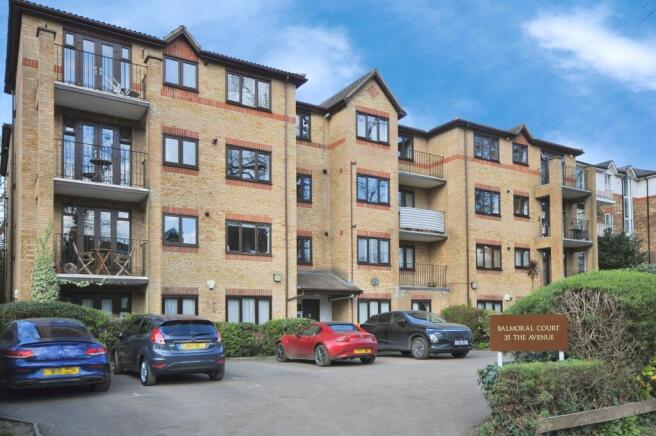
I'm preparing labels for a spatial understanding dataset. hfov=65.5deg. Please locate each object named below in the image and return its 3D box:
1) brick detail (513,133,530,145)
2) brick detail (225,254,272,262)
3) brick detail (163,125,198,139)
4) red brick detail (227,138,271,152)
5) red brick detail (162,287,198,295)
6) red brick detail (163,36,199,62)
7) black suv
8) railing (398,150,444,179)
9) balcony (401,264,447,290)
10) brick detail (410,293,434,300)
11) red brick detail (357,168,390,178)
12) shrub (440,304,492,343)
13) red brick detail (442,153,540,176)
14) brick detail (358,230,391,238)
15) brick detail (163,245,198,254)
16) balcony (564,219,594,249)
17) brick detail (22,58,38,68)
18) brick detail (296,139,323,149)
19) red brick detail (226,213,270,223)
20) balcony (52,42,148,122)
[{"bbox_3d":[10.199,-4.195,26.983,1.285,0.680,0.120,3,-6,-31],"label":"brick detail"},{"bbox_3d":[-2.708,1.385,17.470,1.724,0.210,0.100,6,-10,-32],"label":"brick detail"},{"bbox_3d":[-4.934,-2.806,16.985,1.230,0.235,0.100,4,-8,-29],"label":"brick detail"},{"bbox_3d":[-2.926,-2.676,18.920,1.824,0.235,0.120,3,-6,-31],"label":"red brick detail"},{"bbox_3d":[-4.831,2.412,16.685,1.230,0.230,0.100,4,-8,-29],"label":"red brick detail"},{"bbox_3d":[-4.893,-5.688,17.032,1.180,0.880,0.120,6,-10,-32],"label":"red brick detail"},{"bbox_3d":[3.020,4.020,17.850,1.840,1.610,4.450,5,-10,-30],"label":"black suv"},{"bbox_3d":[4.451,-2.524,24.561,3.078,1.030,0.120,3,-6,-31],"label":"railing"},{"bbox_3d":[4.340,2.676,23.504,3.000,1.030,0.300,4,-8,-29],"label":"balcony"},{"bbox_3d":[4.292,3.596,23.200,1.250,0.230,0.100,3,-6,-30],"label":"brick detail"},{"bbox_3d":[1.946,-1.912,21.800,1.780,0.240,0.100,3,-6,-30],"label":"red brick detail"},{"bbox_3d":[5.842,4.513,21.500,1.900,1.700,1.300,3,-6,-30],"label":"shrub"},{"bbox_3d":[8.461,-2.564,25.997,6.276,0.270,0.998,6,-10,-32],"label":"red brick detail"},{"bbox_3d":[2.019,0.755,22.401,1.807,0.225,0.120,3,-6,-31],"label":"brick detail"},{"bbox_3d":[-4.996,1.082,17.306,1.212,0.180,0.120,3,-6,-31],"label":"brick detail"},{"bbox_3d":[12.724,0.960,26.962,2.600,1.300,1.250,6,-10,-32],"label":"balcony"},{"bbox_3d":[-9.011,-4.664,15.445,0.409,0.240,0.120,3,-6,-31],"label":"brick detail"},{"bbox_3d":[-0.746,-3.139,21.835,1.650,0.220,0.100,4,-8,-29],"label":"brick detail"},{"bbox_3d":[-2.902,0.002,18.674,1.789,0.230,0.120,3,-6,-31],"label":"red brick detail"},{"bbox_3d":[-6.730,-3.925,15.095,2.460,1.250,1.360,3,-6,-30],"label":"balcony"}]

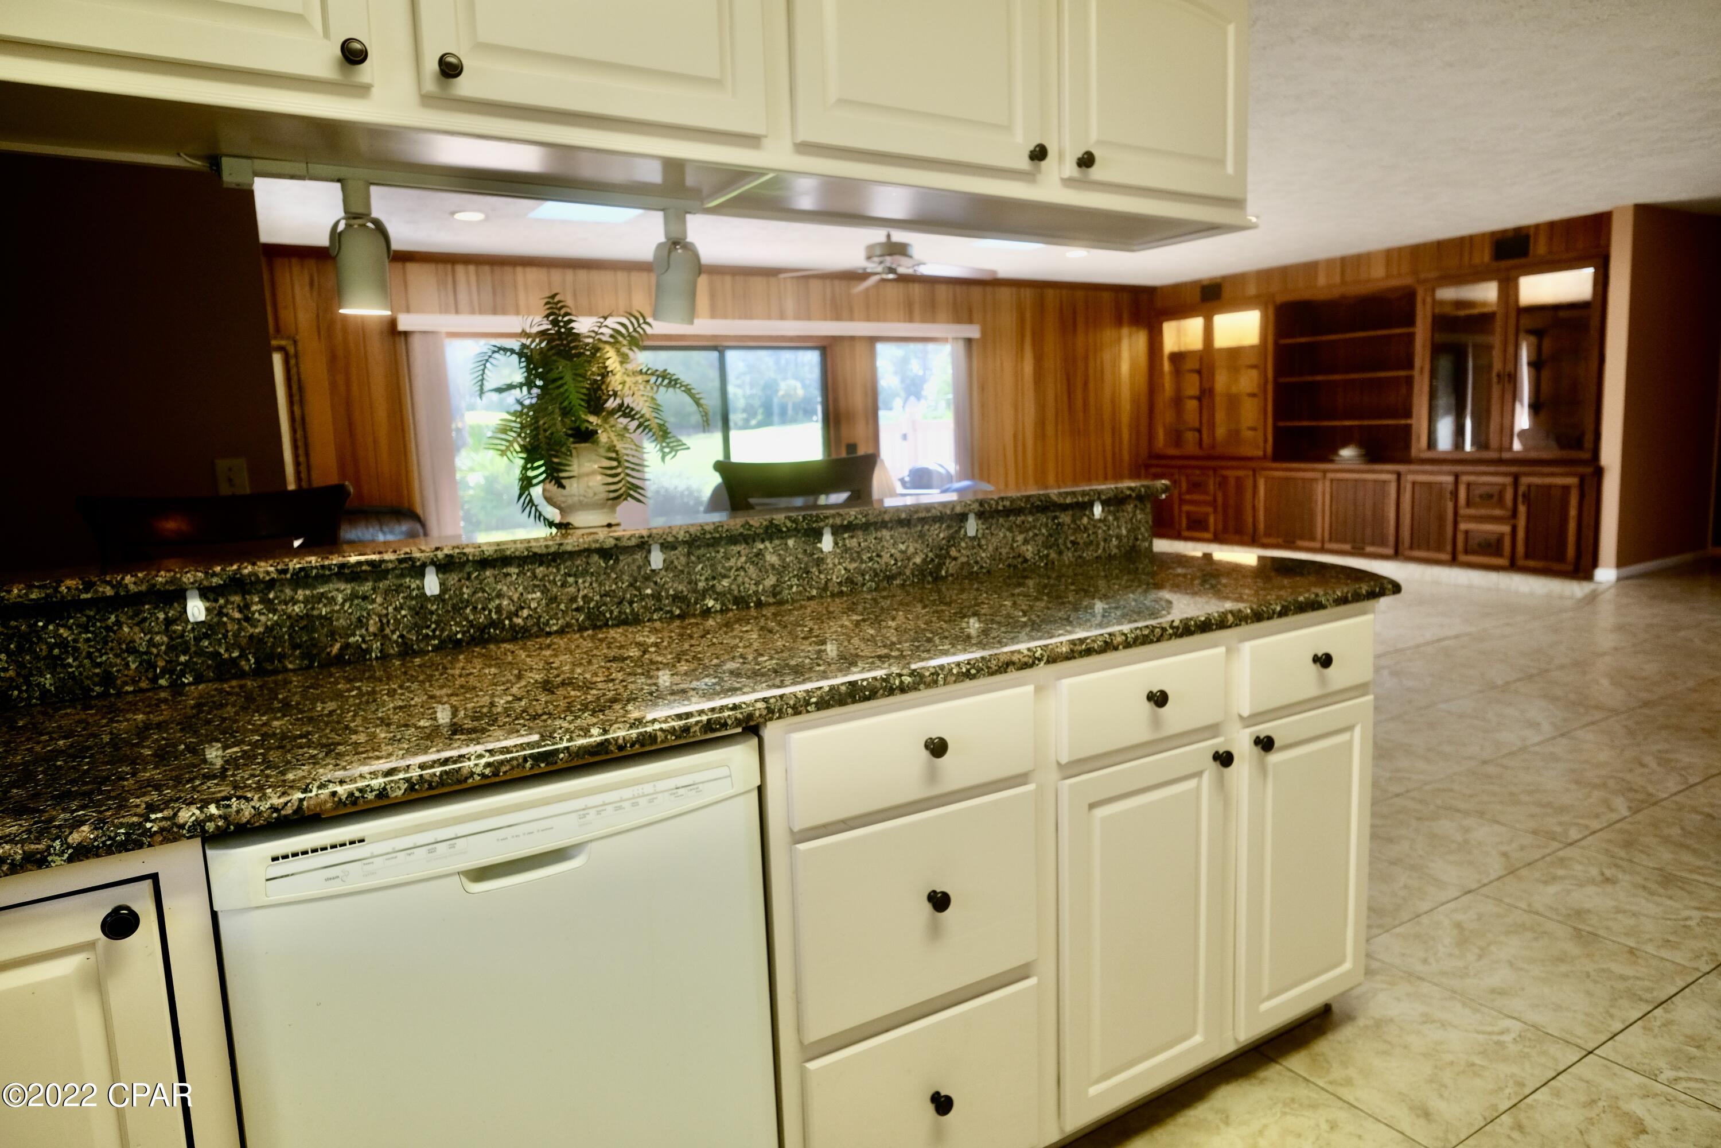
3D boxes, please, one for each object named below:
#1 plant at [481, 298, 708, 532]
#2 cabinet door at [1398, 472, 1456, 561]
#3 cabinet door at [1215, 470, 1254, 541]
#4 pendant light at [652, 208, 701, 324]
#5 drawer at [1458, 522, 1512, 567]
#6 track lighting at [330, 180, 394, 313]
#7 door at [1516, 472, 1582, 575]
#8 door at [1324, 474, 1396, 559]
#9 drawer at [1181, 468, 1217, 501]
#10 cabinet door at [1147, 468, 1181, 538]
[{"bbox_3d":[-0.565,-0.340,2.120,0.465,0.475,0.430,-4,8,-14],"label":"plant"},{"bbox_3d":[4.509,-0.450,7.979,0.030,0.668,0.426,-7,9,-30],"label":"cabinet door"},{"bbox_3d":[3.558,-0.637,9.547,0.030,0.667,0.451,-7,9,-30],"label":"cabinet door"},{"bbox_3d":[-0.318,-0.533,1.741,0.082,0.187,0.076,-7,9,-29],"label":"pendant light"},{"bbox_3d":[4.881,-0.241,7.712,0.360,0.317,0.392,-7,9,-30],"label":"drawer"},{"bbox_3d":[-0.745,-0.485,1.502,0.084,0.188,0.076,-7,9,-29],"label":"track lighting"},{"bbox_3d":[5.023,-0.367,7.339,0.030,0.698,0.415,-7,9,-29],"label":"door"},{"bbox_3d":[4.215,-0.510,8.464,0.030,0.669,0.660,-7,9,-30],"label":"door"},{"bbox_3d":[3.463,-0.886,9.970,0.360,0.291,0.403,-7,9,-30],"label":"drawer"},{"bbox_3d":[3.182,-0.749,10.547,0.030,0.724,0.425,-7,9,-29],"label":"cabinet door"}]

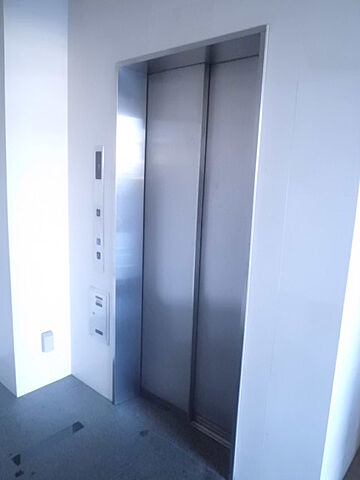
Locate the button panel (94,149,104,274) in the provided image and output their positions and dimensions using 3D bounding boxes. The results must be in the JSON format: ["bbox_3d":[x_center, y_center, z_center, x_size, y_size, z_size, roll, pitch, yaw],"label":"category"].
[{"bbox_3d":[-0.518,-0.184,2.302,0.095,0.802,0.015,11,13,39],"label":"button panel"}]

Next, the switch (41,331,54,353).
[{"bbox_3d":[-0.926,0.717,2.529,0.036,0.127,0.068,11,13,39],"label":"switch"}]

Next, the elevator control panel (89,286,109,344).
[{"bbox_3d":[-0.551,0.505,2.426,0.210,0.367,0.018,11,13,39],"label":"elevator control panel"}]

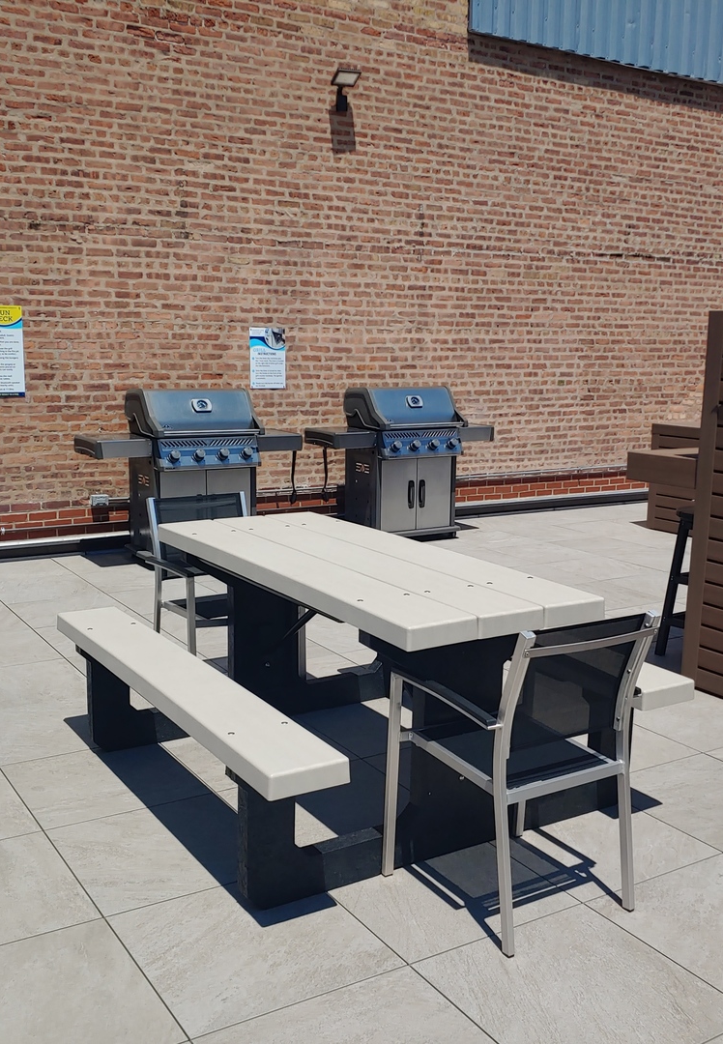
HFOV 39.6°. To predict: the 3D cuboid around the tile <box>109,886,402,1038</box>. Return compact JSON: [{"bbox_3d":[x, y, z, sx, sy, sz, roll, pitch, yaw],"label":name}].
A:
[{"bbox_3d":[-0.302,1.160,2.767,0.605,0.020,0.605,-5,11,-32],"label":"tile"}]

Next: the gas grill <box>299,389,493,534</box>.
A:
[{"bbox_3d":[0.329,-0.501,8.362,1.470,1.210,0.660,-5,11,-32],"label":"gas grill"}]

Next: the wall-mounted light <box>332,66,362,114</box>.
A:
[{"bbox_3d":[-0.125,-3.534,8.240,0.240,0.320,0.200,-5,11,-33],"label":"wall-mounted light"}]

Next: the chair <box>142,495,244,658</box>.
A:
[{"bbox_3d":[-0.636,0.354,4.587,0.560,0.870,0.620,-5,11,-32],"label":"chair"}]

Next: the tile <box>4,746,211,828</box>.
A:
[{"bbox_3d":[-0.937,0.953,3.683,0.600,0.024,0.600,-4,11,-33],"label":"tile"}]

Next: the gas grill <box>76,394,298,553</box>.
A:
[{"bbox_3d":[-1.242,-0.359,7.443,1.470,1.210,0.660,-5,11,-32],"label":"gas grill"}]

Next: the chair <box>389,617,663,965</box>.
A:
[{"bbox_3d":[0.443,0.645,2.849,0.560,0.875,0.570,-4,11,-32],"label":"chair"}]

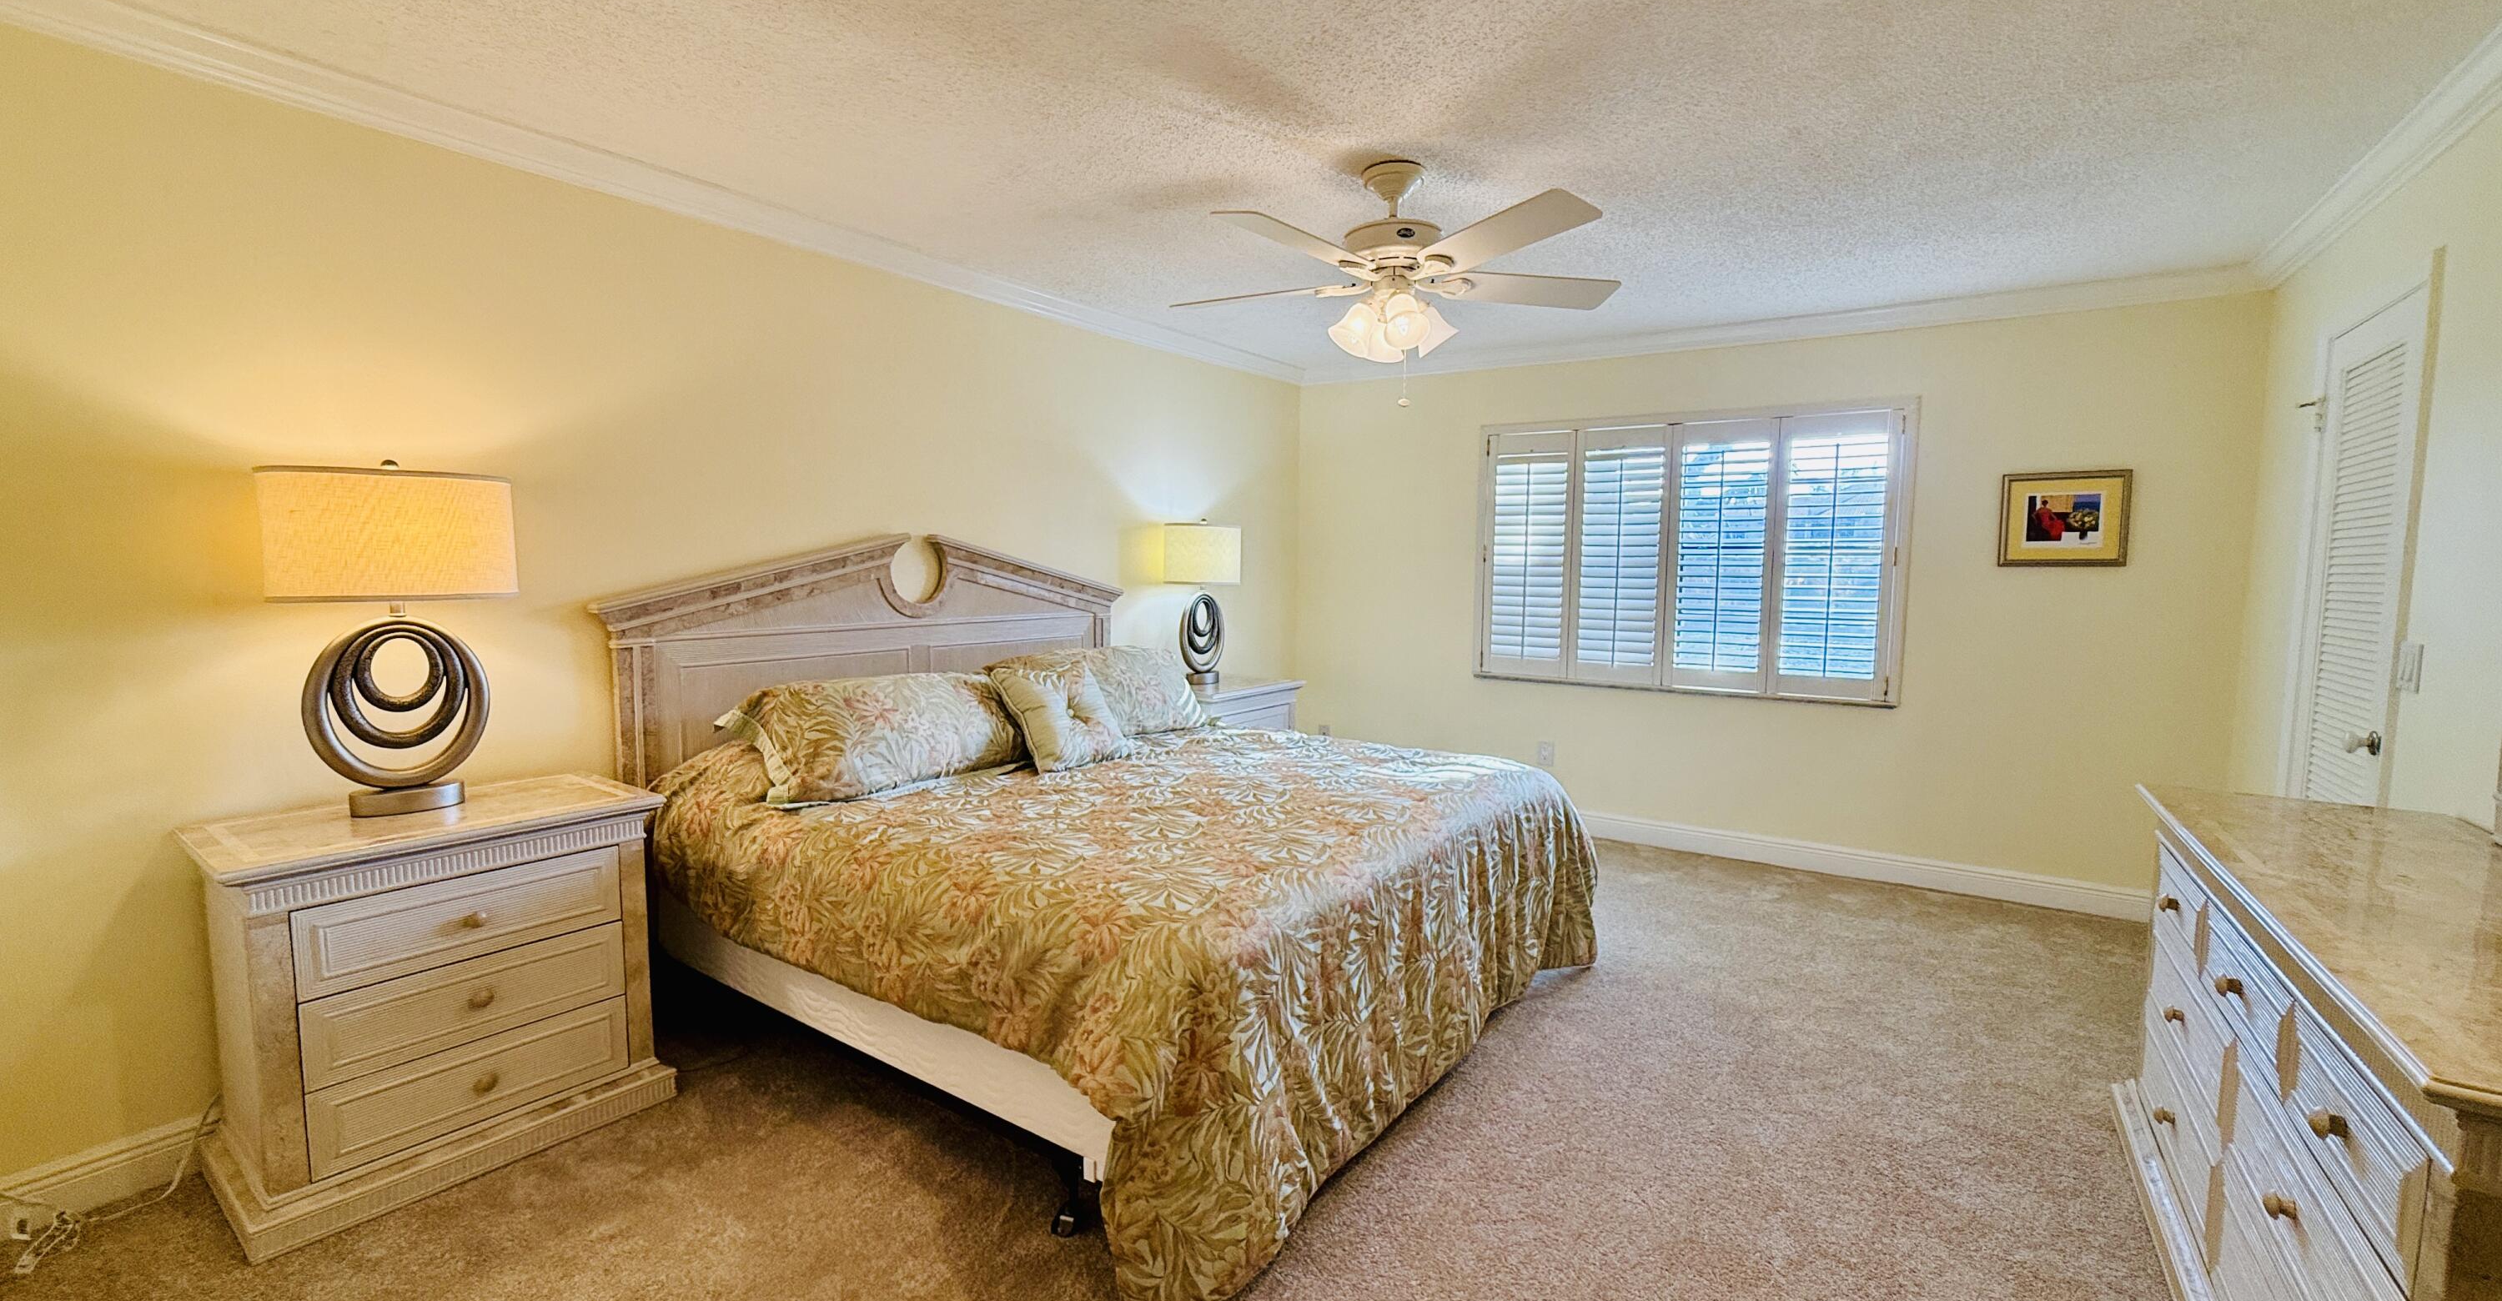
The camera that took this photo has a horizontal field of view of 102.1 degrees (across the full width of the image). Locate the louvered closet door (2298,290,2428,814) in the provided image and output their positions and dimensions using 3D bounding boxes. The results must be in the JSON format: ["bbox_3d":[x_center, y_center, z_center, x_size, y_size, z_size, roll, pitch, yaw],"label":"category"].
[{"bbox_3d":[3.001,0.121,2.775,0.050,2.045,0.755,4,6,34],"label":"louvered closet door"}]

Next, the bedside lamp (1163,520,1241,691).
[{"bbox_3d":[-0.218,-0.220,4.830,0.250,0.800,0.450,4,6,34],"label":"bedside lamp"}]

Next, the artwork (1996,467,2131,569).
[{"bbox_3d":[3.170,-0.511,3.941,0.390,0.367,0.030,4,6,34],"label":"artwork"}]

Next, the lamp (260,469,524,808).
[{"bbox_3d":[-1.938,-0.024,2.314,0.250,0.802,0.448,4,6,34],"label":"lamp"}]

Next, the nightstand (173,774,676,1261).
[{"bbox_3d":[-1.881,0.759,2.357,0.490,0.768,0.778,4,6,34],"label":"nightstand"}]

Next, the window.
[{"bbox_3d":[1.976,-0.452,4.780,1.895,1.300,0.100,4,6,34],"label":"window"}]

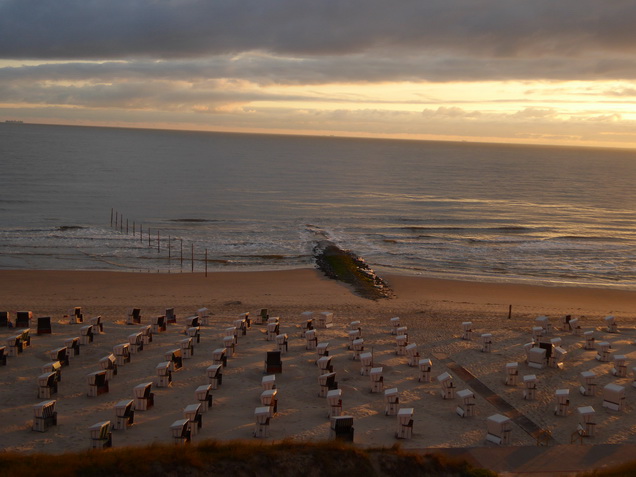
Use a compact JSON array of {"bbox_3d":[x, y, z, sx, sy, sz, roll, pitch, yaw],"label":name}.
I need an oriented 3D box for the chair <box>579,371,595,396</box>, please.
[{"bbox_3d":[21.093,11.331,63.267,0.952,1.620,1.210,2,7,1],"label":"chair"}]

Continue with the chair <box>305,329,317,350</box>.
[{"bbox_3d":[-0.568,9.201,73.953,0.930,1.590,1.220,3,7,6],"label":"chair"}]

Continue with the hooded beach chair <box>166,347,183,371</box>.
[{"bbox_3d":[-11.703,9.808,65.594,0.930,1.590,1.220,5,8,19],"label":"hooded beach chair"}]

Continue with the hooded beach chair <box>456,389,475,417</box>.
[{"bbox_3d":[10.421,11.568,56.861,1.050,1.500,1.170,1,8,-13],"label":"hooded beach chair"}]

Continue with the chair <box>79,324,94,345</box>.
[{"bbox_3d":[-22.091,9.124,76.986,1.000,1.650,1.170,3,7,7],"label":"chair"}]

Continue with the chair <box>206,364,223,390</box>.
[{"bbox_3d":[-7.649,10.424,60.915,0.900,1.570,1.170,4,8,13],"label":"chair"}]

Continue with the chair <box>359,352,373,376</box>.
[{"bbox_3d":[3.826,10.084,65.133,0.950,1.600,1.200,2,7,-4],"label":"chair"}]

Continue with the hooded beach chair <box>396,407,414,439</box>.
[{"bbox_3d":[5.822,12.354,53.813,0.970,1.600,1.200,3,7,6],"label":"hooded beach chair"}]

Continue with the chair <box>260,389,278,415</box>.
[{"bbox_3d":[-3.280,11.118,54.762,0.950,1.600,1.200,4,7,10],"label":"chair"}]

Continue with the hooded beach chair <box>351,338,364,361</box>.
[{"bbox_3d":[3.598,9.724,70.830,0.930,1.590,1.220,3,7,6],"label":"hooded beach chair"}]

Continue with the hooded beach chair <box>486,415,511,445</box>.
[{"bbox_3d":[11.948,12.593,53.365,1.000,1.650,1.170,-2,9,-32],"label":"hooded beach chair"}]

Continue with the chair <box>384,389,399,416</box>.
[{"bbox_3d":[5.347,11.873,58.482,0.970,1.600,1.200,3,7,3],"label":"chair"}]

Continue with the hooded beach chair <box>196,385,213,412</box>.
[{"bbox_3d":[-7.774,10.883,55.151,0.950,1.600,1.200,3,7,6],"label":"hooded beach chair"}]

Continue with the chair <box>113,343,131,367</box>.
[{"bbox_3d":[-16.419,9.733,67.671,0.950,1.600,1.200,4,7,11],"label":"chair"}]

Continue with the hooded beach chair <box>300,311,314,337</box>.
[{"bbox_3d":[-0.993,9.234,82.525,0.970,1.600,1.200,5,8,22],"label":"hooded beach chair"}]

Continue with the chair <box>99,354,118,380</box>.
[{"bbox_3d":[-17.002,10.342,65.446,1.000,1.650,1.170,4,7,11],"label":"chair"}]

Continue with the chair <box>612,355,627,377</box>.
[{"bbox_3d":[26.899,11.431,71.965,0.970,1.600,1.200,3,7,7],"label":"chair"}]

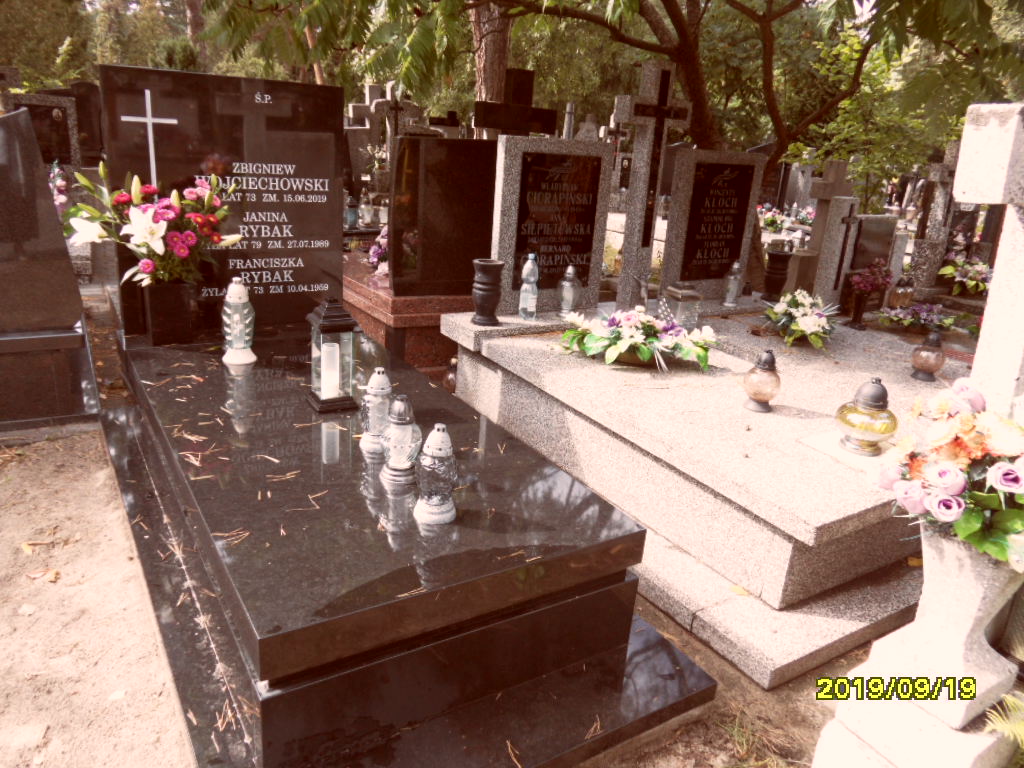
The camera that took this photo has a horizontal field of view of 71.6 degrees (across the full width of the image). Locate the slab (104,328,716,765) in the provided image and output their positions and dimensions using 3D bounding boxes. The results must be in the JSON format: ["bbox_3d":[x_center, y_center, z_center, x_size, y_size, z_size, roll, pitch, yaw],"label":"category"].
[{"bbox_3d":[-0.560,0.280,2.175,1.060,0.392,2.215,-7,20,-33],"label":"slab"}]

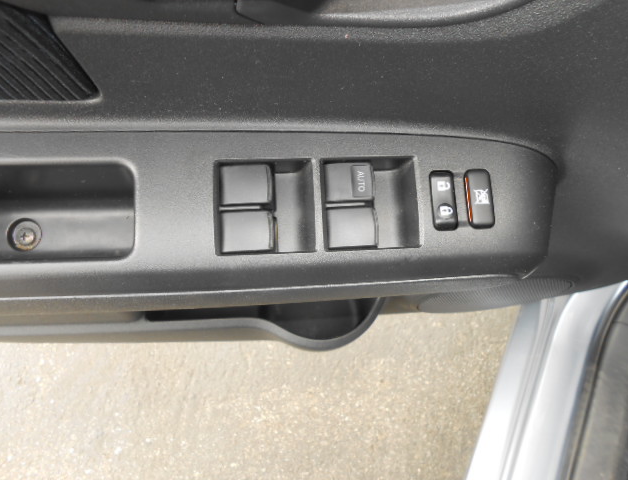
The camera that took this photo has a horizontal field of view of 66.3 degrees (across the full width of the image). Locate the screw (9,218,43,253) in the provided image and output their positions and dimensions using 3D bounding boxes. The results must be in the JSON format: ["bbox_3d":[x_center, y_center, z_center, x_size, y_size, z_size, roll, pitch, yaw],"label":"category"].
[{"bbox_3d":[-0.177,-0.003,0.295,0.017,0.006,0.017,-2,83,-6],"label":"screw"}]

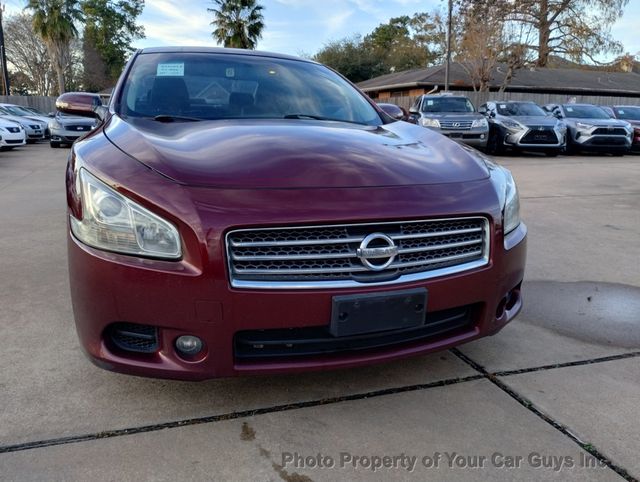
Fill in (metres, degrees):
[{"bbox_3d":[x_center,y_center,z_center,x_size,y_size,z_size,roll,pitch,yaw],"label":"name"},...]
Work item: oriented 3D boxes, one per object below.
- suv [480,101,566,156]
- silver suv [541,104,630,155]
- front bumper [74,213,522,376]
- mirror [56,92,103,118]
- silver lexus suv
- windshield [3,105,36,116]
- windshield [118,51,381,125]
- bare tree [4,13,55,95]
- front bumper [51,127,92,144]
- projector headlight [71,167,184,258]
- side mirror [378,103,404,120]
[{"bbox_3d":[6.174,-3.695,16.819,1.910,1.710,4.890,1,13,-1],"label":"suv"},{"bbox_3d":[8.825,-3.912,17.967,1.880,1.700,4.600,1,13,-1],"label":"silver suv"},{"bbox_3d":[0.092,0.134,1.860,1.820,0.520,0.580,-4,14,-20],"label":"front bumper"},{"bbox_3d":[-1.272,-0.723,2.774,0.240,0.145,0.150,-4,14,-20],"label":"mirror"},{"bbox_3d":[3.708,-3.559,15.740,1.910,1.860,4.800,2,13,3],"label":"silver lexus suv"},{"bbox_3d":[-13.979,-6.017,24.000,0.850,0.420,1.450,6,14,21],"label":"windshield"},{"bbox_3d":[-0.370,-0.879,2.936,1.460,0.420,0.860,-4,14,-20],"label":"windshield"},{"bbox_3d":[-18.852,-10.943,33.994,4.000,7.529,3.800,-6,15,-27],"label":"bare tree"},{"bbox_3d":[-7.785,-3.451,16.857,1.780,0.540,0.600,-4,14,-22],"label":"front bumper"},{"bbox_3d":[-0.662,-0.098,1.735,0.330,0.250,0.540,-4,14,-20],"label":"projector headlight"},{"bbox_3d":[0.432,-0.835,3.402,0.240,0.145,0.150,-4,14,-20],"label":"side mirror"}]

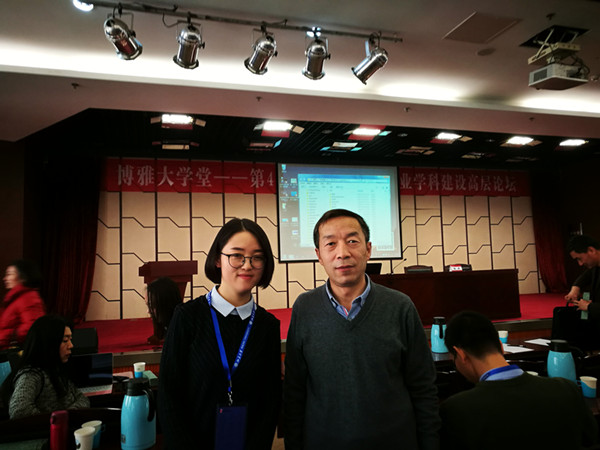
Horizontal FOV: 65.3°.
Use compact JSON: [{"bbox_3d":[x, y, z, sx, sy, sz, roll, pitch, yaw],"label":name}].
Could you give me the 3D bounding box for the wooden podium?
[{"bbox_3d":[-1.878,1.101,6.765,0.690,1.140,0.520,1,-5,-33],"label":"wooden podium"}]

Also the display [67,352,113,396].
[{"bbox_3d":[-1.319,0.913,2.852,0.325,0.190,0.295,0,-4,-19],"label":"display"}]

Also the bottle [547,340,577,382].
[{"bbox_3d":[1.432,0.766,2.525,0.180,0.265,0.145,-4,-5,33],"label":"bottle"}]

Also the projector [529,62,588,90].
[{"bbox_3d":[2.654,-1.518,4.821,0.460,0.135,0.300,0,-4,-22],"label":"projector"}]

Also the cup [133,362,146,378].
[{"bbox_3d":[-1.079,0.976,3.145,0.077,0.090,0.077,-1,-4,-17],"label":"cup"}]

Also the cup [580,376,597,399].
[{"bbox_3d":[1.498,0.845,2.428,0.077,0.090,0.077,-2,-4,0],"label":"cup"}]

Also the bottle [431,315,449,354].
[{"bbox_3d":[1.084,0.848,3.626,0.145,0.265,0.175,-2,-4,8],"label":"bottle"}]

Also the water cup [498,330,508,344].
[{"bbox_3d":[1.698,0.942,3.912,0.077,0.090,0.077,-2,-4,0],"label":"water cup"}]

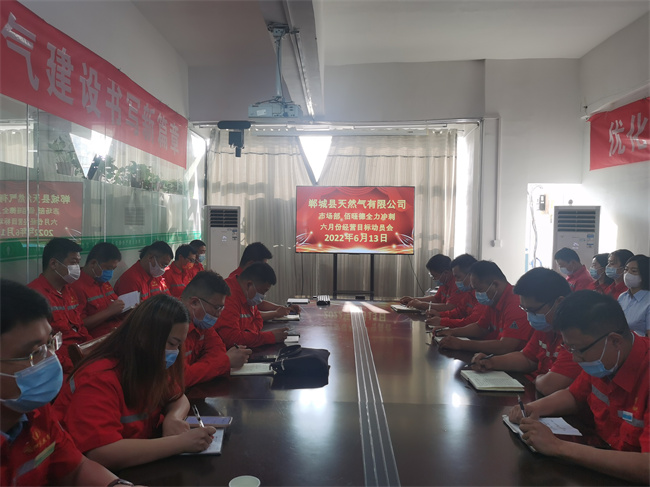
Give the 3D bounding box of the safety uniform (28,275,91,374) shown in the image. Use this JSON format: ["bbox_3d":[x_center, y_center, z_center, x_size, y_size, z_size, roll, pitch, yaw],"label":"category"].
[{"bbox_3d":[-1.427,0.488,2.959,0.380,0.630,0.460,1,2,16],"label":"safety uniform"}]

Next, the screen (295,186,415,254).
[{"bbox_3d":[0.428,-0.344,7.900,1.730,0.980,0.080,1,2,5],"label":"screen"}]

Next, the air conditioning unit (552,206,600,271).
[{"bbox_3d":[3.009,0.434,6.526,0.490,1.740,0.340,2,2,26],"label":"air conditioning unit"}]

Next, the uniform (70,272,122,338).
[{"bbox_3d":[-1.413,0.481,3.409,0.380,0.580,0.460,1,2,14],"label":"uniform"}]

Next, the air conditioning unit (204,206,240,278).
[{"bbox_3d":[-1.478,0.350,7.776,0.490,1.740,0.340,0,2,-28],"label":"air conditioning unit"}]

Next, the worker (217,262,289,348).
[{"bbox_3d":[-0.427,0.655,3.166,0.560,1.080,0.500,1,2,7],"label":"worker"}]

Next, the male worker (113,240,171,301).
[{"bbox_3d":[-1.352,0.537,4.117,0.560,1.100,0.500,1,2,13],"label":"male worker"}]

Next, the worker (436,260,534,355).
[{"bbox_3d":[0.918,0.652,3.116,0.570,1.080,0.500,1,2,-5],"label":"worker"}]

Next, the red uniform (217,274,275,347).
[{"bbox_3d":[-0.458,0.475,3.159,0.430,0.580,0.470,1,2,9],"label":"red uniform"}]

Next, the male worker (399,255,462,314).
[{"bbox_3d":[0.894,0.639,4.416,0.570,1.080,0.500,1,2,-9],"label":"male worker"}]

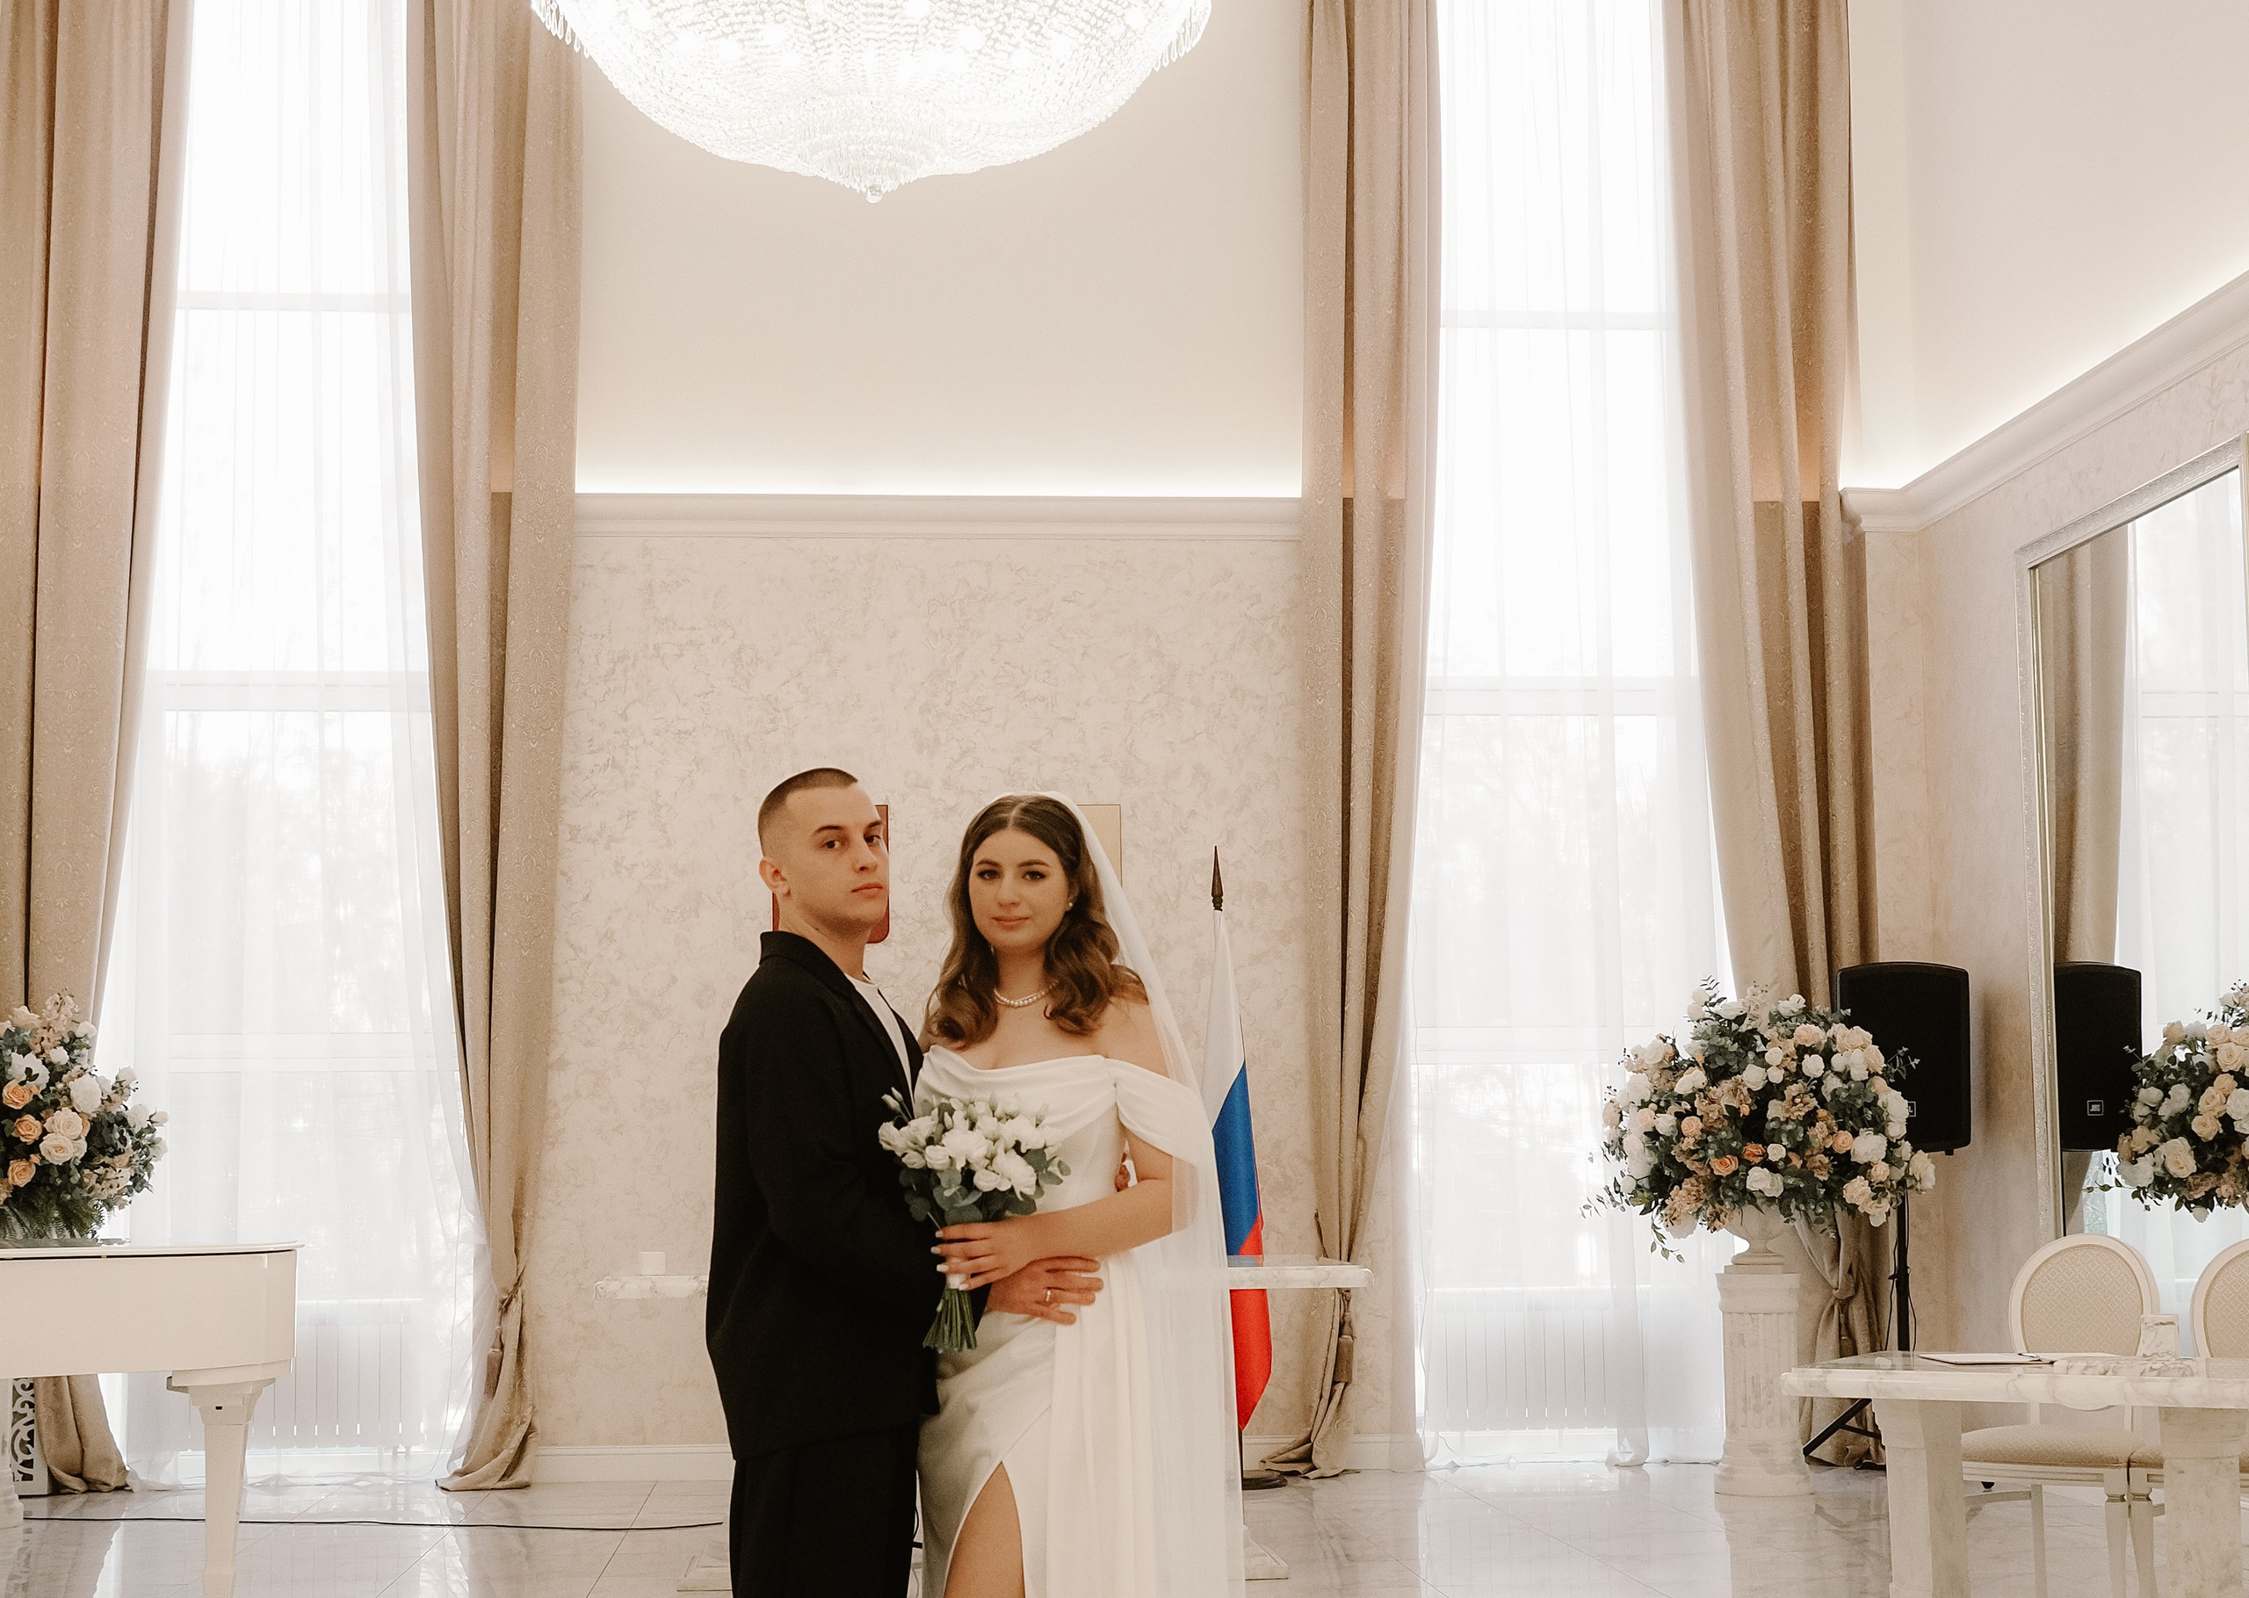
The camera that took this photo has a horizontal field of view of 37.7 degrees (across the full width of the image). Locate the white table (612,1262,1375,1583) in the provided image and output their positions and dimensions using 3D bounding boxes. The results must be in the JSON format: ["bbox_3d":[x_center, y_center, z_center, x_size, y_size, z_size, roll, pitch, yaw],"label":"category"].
[{"bbox_3d":[-0.436,1.861,9.927,2.220,0.900,1.150,0,-6,-5],"label":"white table"}]

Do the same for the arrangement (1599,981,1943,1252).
[{"bbox_3d":[2.361,1.202,12.351,1.260,1.010,1.120,-2,-7,11],"label":"arrangement"}]

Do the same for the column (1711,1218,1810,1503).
[{"bbox_3d":[2.366,2.047,12.255,0.360,1.030,0.360,-2,-7,11],"label":"column"}]

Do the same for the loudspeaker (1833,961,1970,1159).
[{"bbox_3d":[2.988,0.992,12.603,0.470,0.700,0.370,-2,-7,14],"label":"loudspeaker"}]

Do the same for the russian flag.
[{"bbox_3d":[0.415,1.314,12.461,0.300,2.100,0.240,0,-6,-5],"label":"russian flag"}]

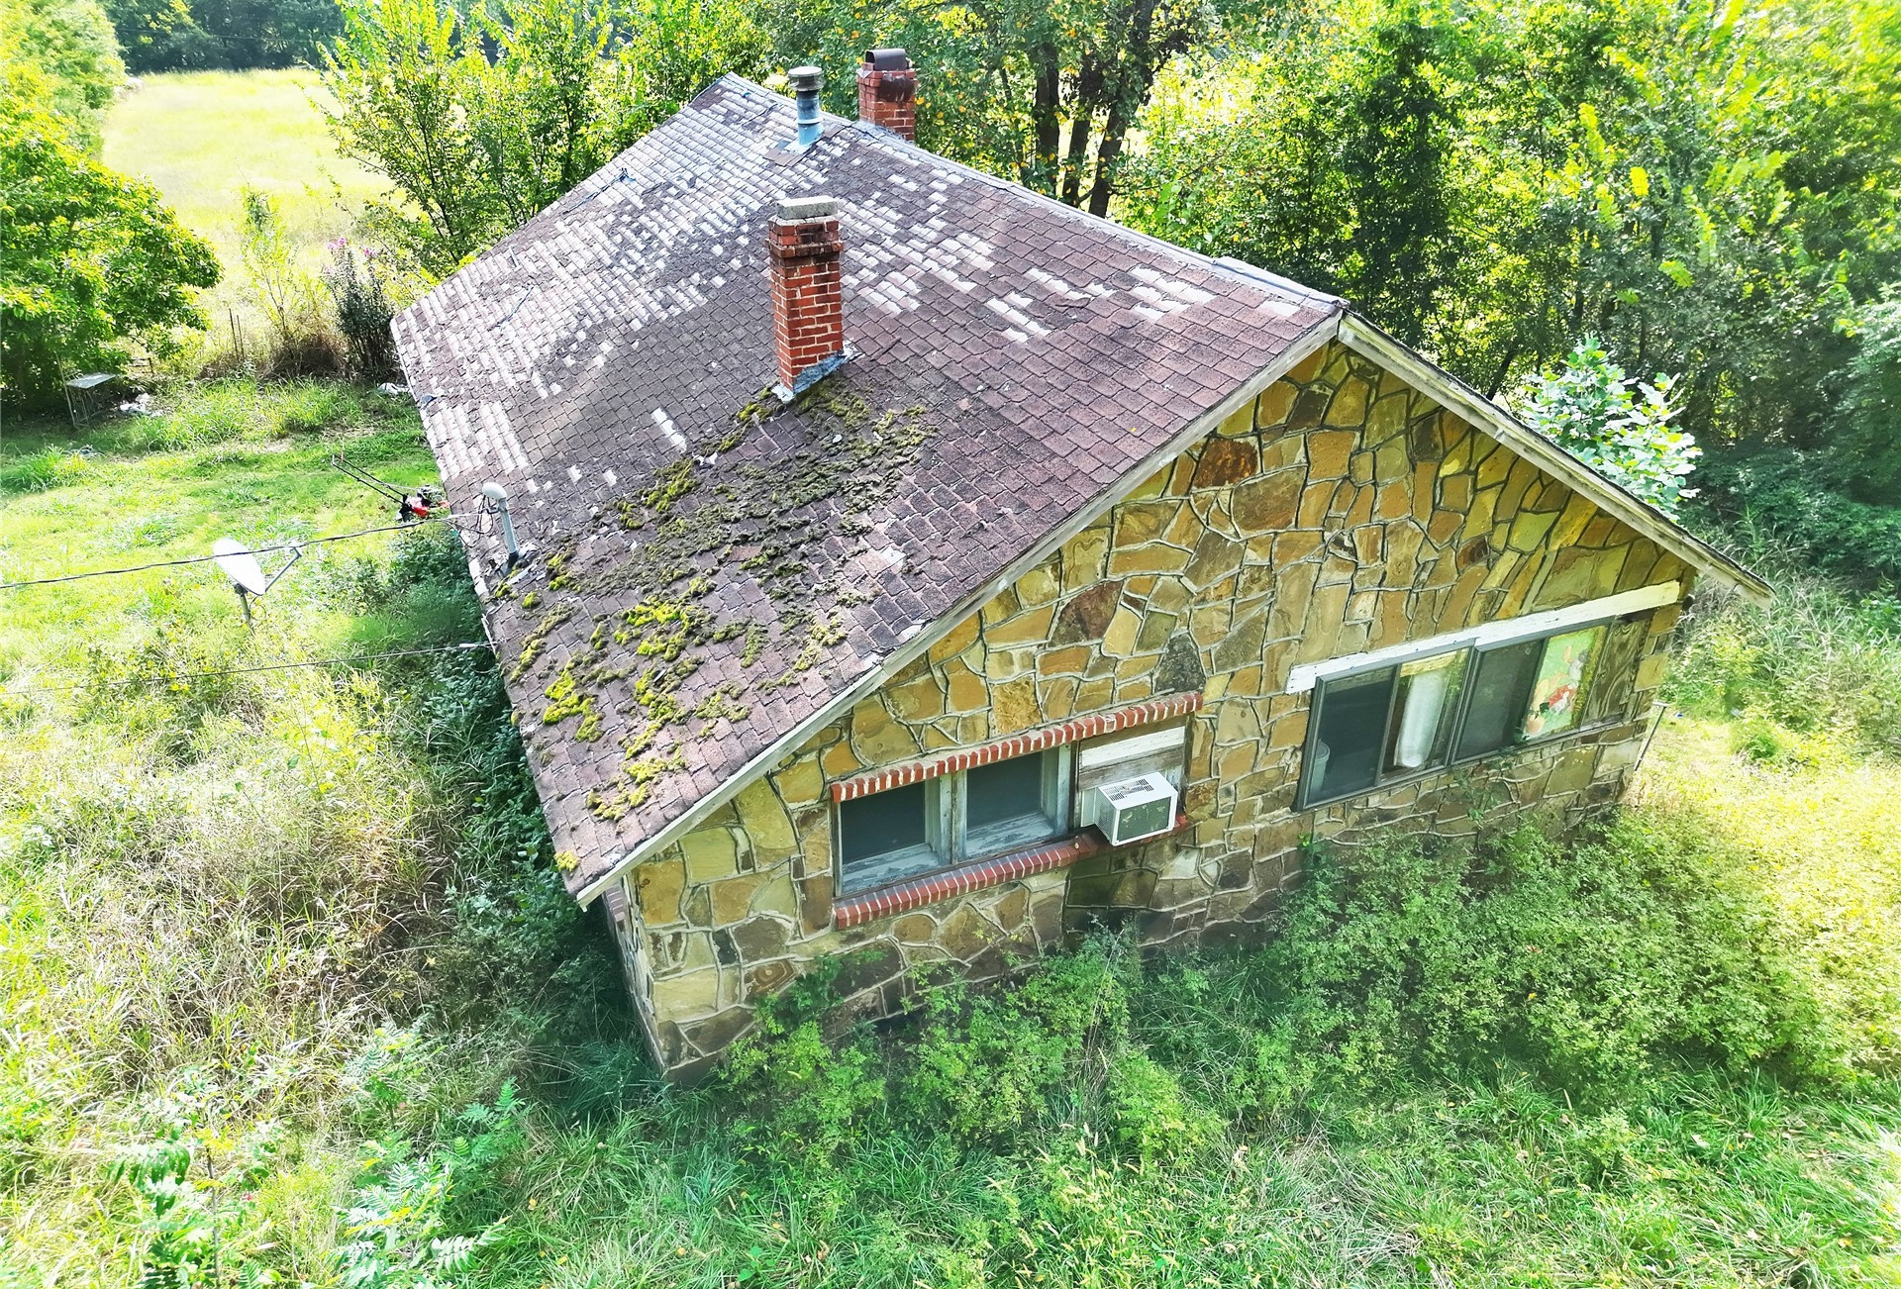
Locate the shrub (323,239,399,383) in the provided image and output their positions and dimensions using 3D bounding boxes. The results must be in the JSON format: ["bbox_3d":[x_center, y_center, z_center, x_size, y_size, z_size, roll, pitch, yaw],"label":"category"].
[{"bbox_3d":[-9.796,-5.573,21.843,1.250,2.216,1.200,-11,31,-21],"label":"shrub"}]

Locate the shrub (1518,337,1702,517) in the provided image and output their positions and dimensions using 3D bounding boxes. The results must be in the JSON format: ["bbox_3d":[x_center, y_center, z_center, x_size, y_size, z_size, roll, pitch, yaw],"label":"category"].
[{"bbox_3d":[7.502,-1.886,15.326,2.000,3.019,2.000,15,32,24],"label":"shrub"}]

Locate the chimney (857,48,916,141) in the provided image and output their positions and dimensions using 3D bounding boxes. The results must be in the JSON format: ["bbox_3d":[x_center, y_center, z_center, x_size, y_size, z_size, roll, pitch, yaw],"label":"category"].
[{"bbox_3d":[-0.642,-5.610,13.608,0.470,0.970,0.470,-12,31,-22],"label":"chimney"}]

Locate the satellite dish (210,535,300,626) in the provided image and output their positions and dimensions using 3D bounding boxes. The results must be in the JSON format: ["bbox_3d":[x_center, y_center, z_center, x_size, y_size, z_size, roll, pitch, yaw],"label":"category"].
[{"bbox_3d":[-7.403,-0.698,14.239,0.800,1.070,0.700,-8,30,-16],"label":"satellite dish"}]

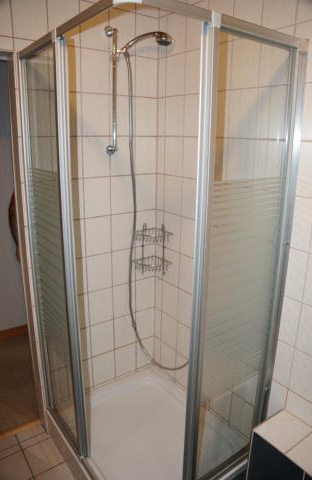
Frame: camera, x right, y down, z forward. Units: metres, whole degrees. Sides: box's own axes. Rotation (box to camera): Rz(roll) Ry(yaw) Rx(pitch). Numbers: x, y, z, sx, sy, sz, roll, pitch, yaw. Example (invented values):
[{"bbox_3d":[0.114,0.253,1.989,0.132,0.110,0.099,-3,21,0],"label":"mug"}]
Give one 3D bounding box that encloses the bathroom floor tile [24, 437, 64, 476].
[{"bbox_3d":[-0.588,1.127,1.874,0.165,0.010,0.193,-10,19,-35],"label":"bathroom floor tile"}]

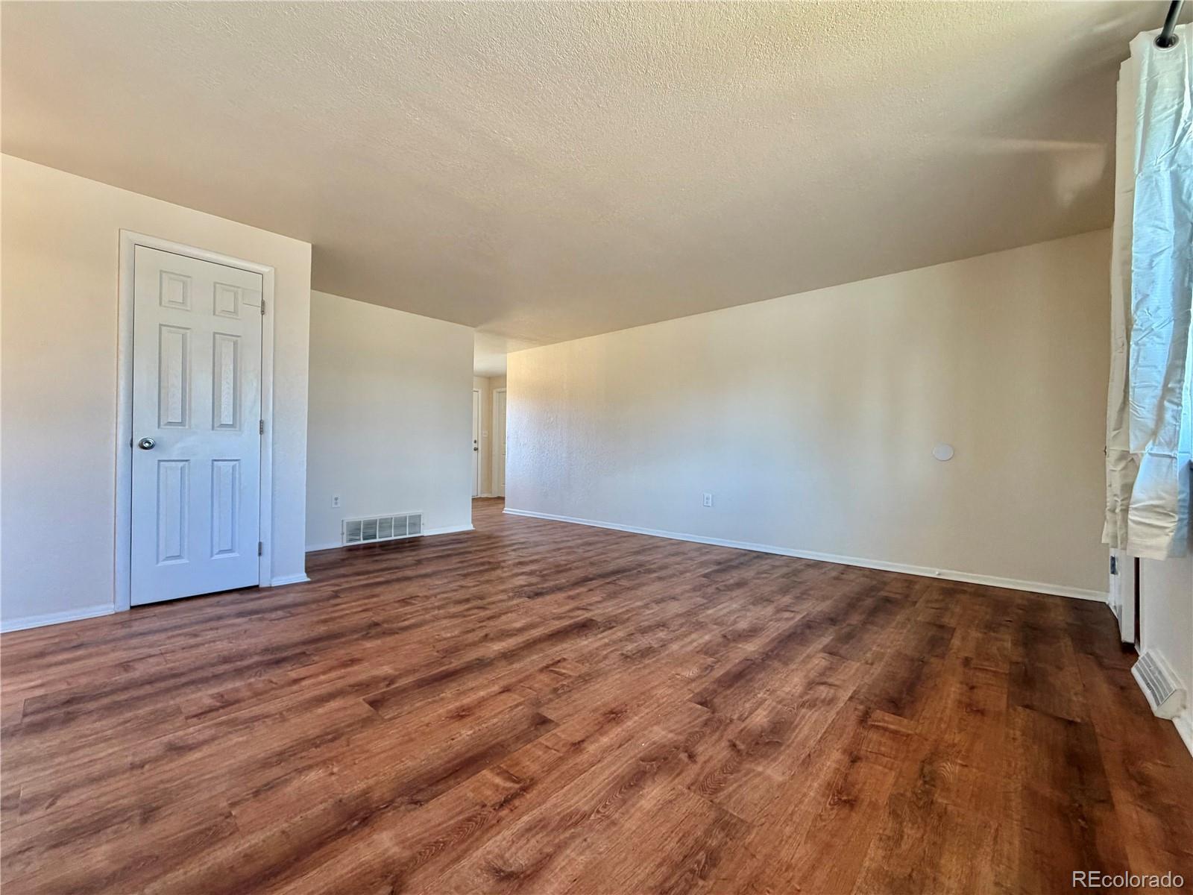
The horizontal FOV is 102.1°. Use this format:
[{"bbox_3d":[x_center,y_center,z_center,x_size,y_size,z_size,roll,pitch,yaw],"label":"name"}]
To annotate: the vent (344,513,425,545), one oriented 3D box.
[{"bbox_3d":[-2.098,0.803,4.800,0.020,0.255,0.800,0,0,42],"label":"vent"}]

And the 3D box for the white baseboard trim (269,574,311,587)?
[{"bbox_3d":[-2.075,0.894,3.284,0.025,0.057,0.224,0,0,42],"label":"white baseboard trim"}]

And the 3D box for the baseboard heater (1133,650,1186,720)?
[{"bbox_3d":[2.160,0.895,1.861,0.072,0.110,0.492,0,0,42],"label":"baseboard heater"}]

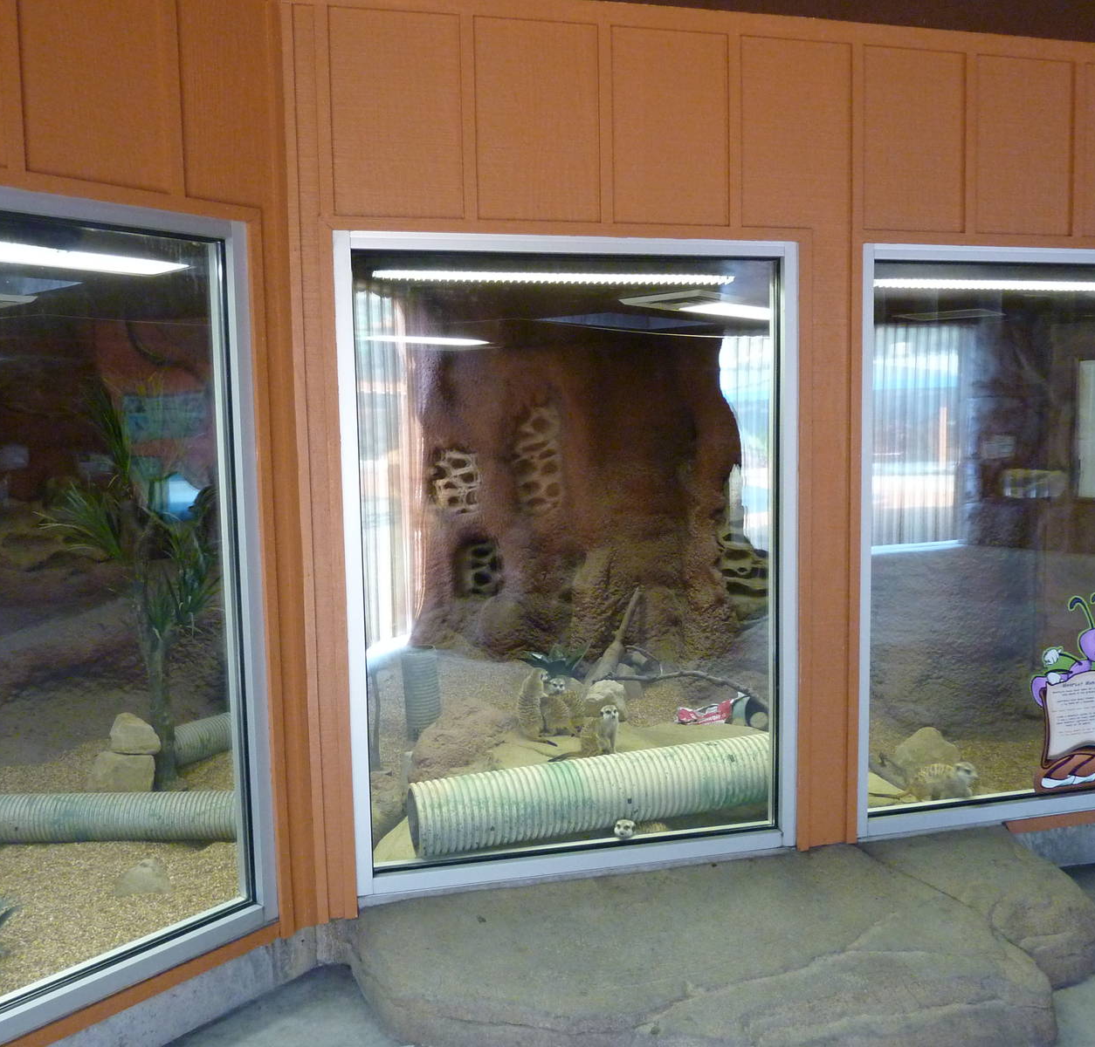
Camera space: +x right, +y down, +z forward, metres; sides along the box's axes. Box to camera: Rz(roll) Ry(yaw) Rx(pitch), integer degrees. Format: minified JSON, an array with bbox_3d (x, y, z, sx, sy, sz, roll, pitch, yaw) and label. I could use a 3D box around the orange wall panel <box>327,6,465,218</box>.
[{"bbox_3d":[-0.420,-1.138,2.810,0.364,0.558,0.030,-3,5,-14],"label":"orange wall panel"}]

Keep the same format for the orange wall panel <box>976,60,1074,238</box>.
[{"bbox_3d":[1.554,-1.224,3.287,0.364,0.558,0.030,-3,5,-14],"label":"orange wall panel"}]

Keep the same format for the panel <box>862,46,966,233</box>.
[{"bbox_3d":[1.159,-1.207,3.192,0.364,0.558,0.030,-3,5,-14],"label":"panel"}]

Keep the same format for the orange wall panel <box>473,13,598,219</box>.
[{"bbox_3d":[-0.025,-1.155,2.906,0.364,0.558,0.030,-3,5,-14],"label":"orange wall panel"}]

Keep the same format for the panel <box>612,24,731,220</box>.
[{"bbox_3d":[0.370,-1.172,3.001,0.364,0.558,0.030,-3,5,-14],"label":"panel"}]

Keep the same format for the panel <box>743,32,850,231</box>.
[{"bbox_3d":[0.764,-1.190,3.096,0.364,0.558,0.030,-3,5,-14],"label":"panel"}]

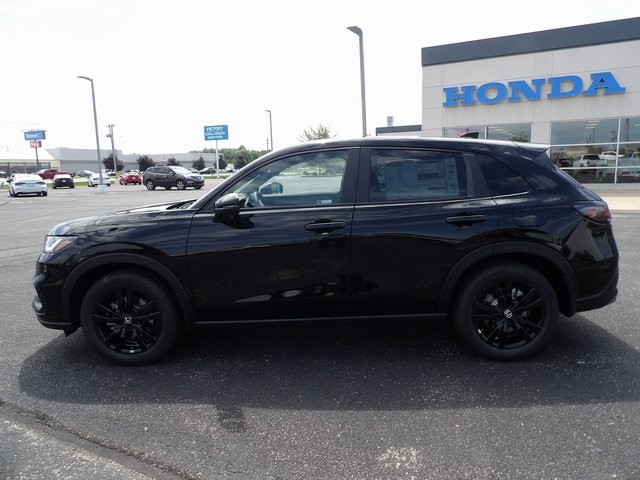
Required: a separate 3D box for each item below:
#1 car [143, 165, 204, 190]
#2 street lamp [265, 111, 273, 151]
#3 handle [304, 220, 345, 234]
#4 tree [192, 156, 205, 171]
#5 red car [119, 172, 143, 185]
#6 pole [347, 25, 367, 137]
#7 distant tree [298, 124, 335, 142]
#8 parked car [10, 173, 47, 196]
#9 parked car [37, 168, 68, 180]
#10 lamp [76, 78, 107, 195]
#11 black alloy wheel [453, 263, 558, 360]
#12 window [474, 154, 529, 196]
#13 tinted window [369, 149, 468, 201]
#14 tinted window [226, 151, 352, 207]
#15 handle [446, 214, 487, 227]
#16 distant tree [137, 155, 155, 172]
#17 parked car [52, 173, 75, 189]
[{"bbox_3d":[-11.179,-4.704,33.904,5.150,1.780,1.990,3,10,27],"label":"car"},{"bbox_3d":[-6.126,-11.480,54.202,1.100,8.300,0.350,-8,11,-34],"label":"street lamp"},{"bbox_3d":[0.035,-0.085,3.010,0.280,0.085,0.060,-1,9,2],"label":"handle"},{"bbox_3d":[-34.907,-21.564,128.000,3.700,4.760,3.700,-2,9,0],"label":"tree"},{"bbox_3d":[-22.082,-7.120,51.709,1.820,1.430,4.700,-7,11,-32],"label":"red car"},{"bbox_3d":[2.111,-6.644,23.257,1.250,8.300,0.600,-8,11,-34],"label":"pole"},{"bbox_3d":[-0.237,-14.278,70.000,6.600,8.100,6.600,-2,9,0],"label":"distant tree"},{"bbox_3d":[-18.922,-3.532,28.681,1.820,1.430,4.700,-9,12,-37],"label":"parked car"},{"bbox_3d":[-47.780,-11.810,80.000,2.000,1.900,5.700,4,11,30],"label":"parked car"},{"bbox_3d":[-16.932,-7.679,32.910,1.250,8.300,0.600,-8,11,-34],"label":"lamp"},{"bbox_3d":[1.300,0.495,3.152,0.700,0.700,0.230,-1,9,2],"label":"black alloy wheel"},{"bbox_3d":[1.251,-0.450,3.050,0.380,0.310,0.060,-2,-11,-4],"label":"window"},{"bbox_3d":[0.677,-0.460,3.089,0.690,0.400,0.060,-1,-13,2],"label":"tinted window"},{"bbox_3d":[-0.251,-0.424,3.127,0.880,0.420,0.060,-1,-13,2],"label":"tinted window"},{"bbox_3d":[0.968,-0.133,2.950,0.270,0.065,0.060,-1,9,2],"label":"handle"},{"bbox_3d":[-42.304,-18.183,108.000,4.500,4.700,4.500,-2,9,0],"label":"distant tree"},{"bbox_3d":[-26.639,-6.012,45.770,1.830,1.430,4.650,-8,11,-34],"label":"parked car"}]

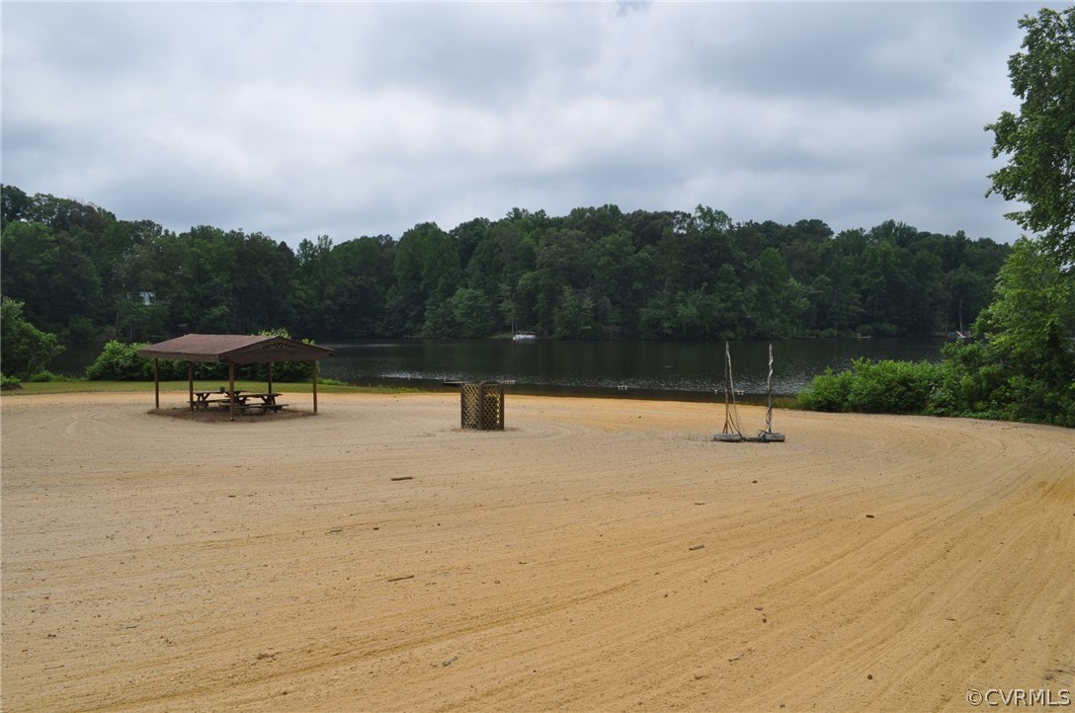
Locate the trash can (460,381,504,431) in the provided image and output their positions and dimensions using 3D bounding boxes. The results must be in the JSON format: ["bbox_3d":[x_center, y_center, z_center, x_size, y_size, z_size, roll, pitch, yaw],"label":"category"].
[{"bbox_3d":[-1.509,1.303,22.056,0.830,1.250,0.830,2,4,45],"label":"trash can"}]

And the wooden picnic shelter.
[{"bbox_3d":[-13.680,0.708,36.011,4.905,3.329,9.115,-3,4,-44],"label":"wooden picnic shelter"}]

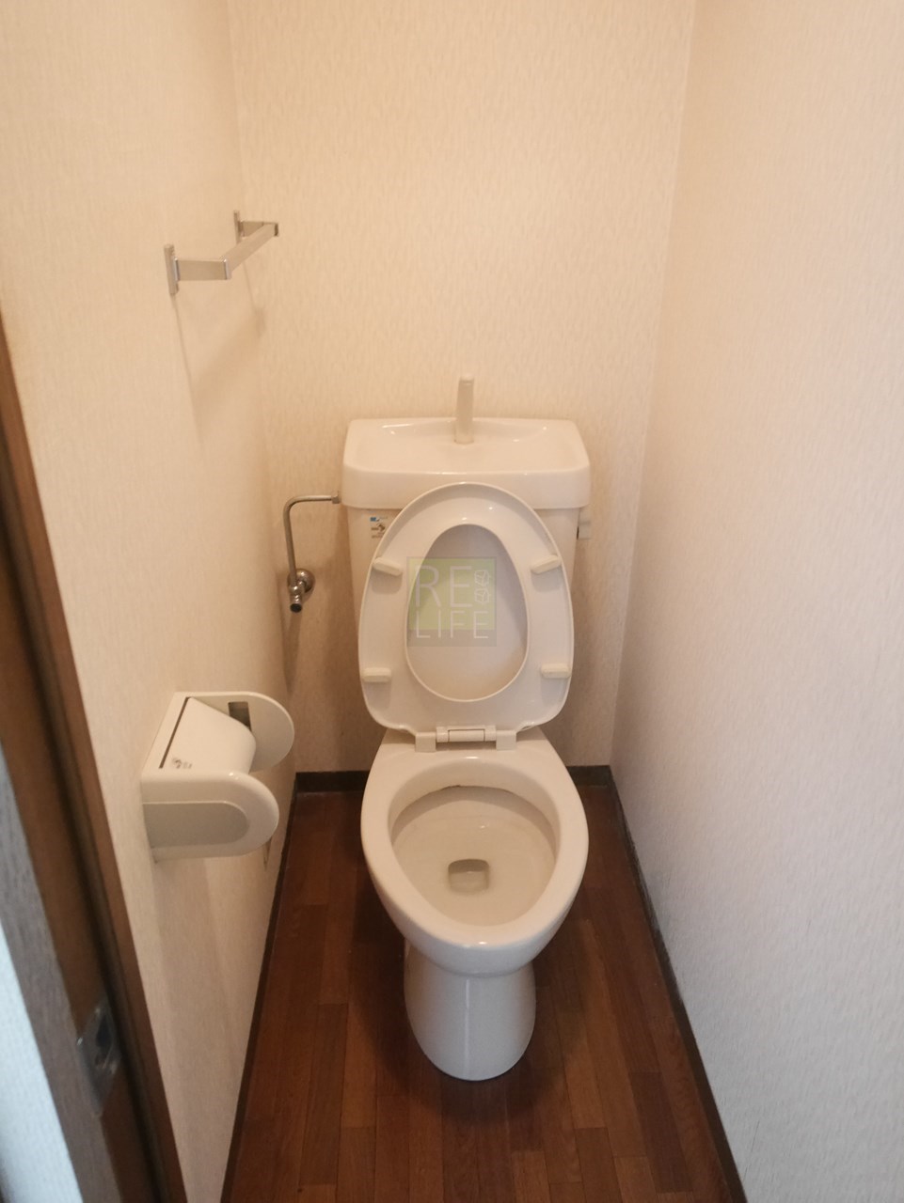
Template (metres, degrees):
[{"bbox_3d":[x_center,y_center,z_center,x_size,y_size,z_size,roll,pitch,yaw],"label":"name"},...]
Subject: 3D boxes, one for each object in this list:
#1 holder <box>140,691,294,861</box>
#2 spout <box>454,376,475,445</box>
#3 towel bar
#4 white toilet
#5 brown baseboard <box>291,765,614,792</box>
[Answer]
[{"bbox_3d":[-0.250,0.190,1.004,0.134,0.115,0.159,-1,28,-2],"label":"holder"},{"bbox_3d":[0.020,-0.340,1.597,0.034,0.123,0.072,-1,28,-2],"label":"spout"},{"bbox_3d":[-0.301,-0.490,1.251,0.069,0.054,0.486,-1,28,-2],"label":"towel bar"},{"bbox_3d":[0.029,0.231,1.523,0.410,0.880,0.770,0,28,-2],"label":"white toilet"},{"bbox_3d":[0.006,0.420,2.114,0.728,0.059,0.011,-1,28,-2],"label":"brown baseboard"}]

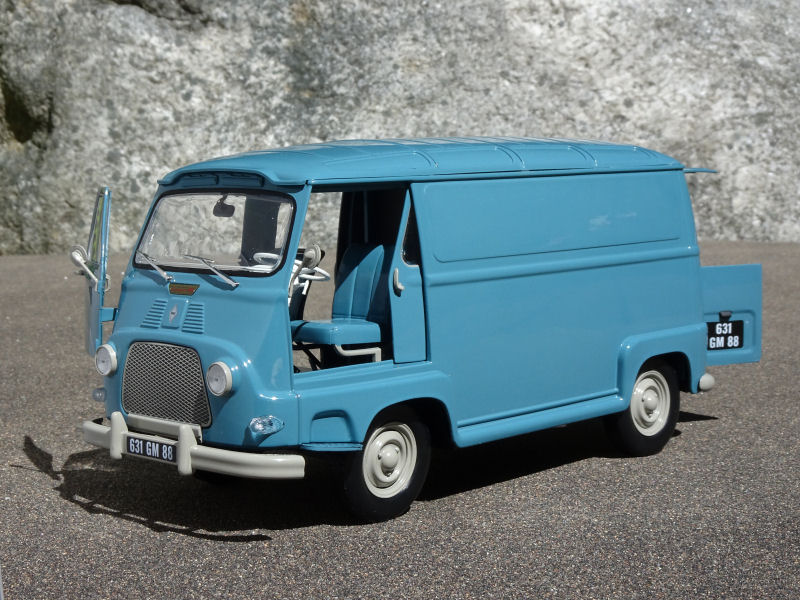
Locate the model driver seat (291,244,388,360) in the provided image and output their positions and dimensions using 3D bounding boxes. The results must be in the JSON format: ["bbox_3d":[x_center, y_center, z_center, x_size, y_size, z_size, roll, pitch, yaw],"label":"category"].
[{"bbox_3d":[-0.019,0.002,0.443,0.021,0.036,0.026,5,8,45],"label":"model driver seat"}]

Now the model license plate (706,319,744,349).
[{"bbox_3d":[0.119,0.013,0.541,0.016,0.010,0.001,-3,6,-23],"label":"model license plate"}]

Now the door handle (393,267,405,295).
[{"bbox_3d":[-0.001,-0.006,0.430,0.003,0.007,0.004,5,8,45],"label":"door handle"}]

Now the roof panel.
[{"bbox_3d":[0.009,-0.047,0.498,0.082,0.015,0.179,5,8,45],"label":"roof panel"}]

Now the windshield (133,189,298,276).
[{"bbox_3d":[-0.056,-0.020,0.436,0.070,0.026,0.005,5,-12,45],"label":"windshield"}]

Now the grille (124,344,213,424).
[{"bbox_3d":[-0.068,0.024,0.427,0.044,0.023,0.004,5,8,45],"label":"grille"}]

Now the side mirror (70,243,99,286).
[{"bbox_3d":[-0.100,-0.011,0.469,0.009,0.014,0.005,-2,6,-11],"label":"side mirror"}]

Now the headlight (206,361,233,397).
[{"bbox_3d":[-0.049,0.022,0.406,0.009,0.009,0.004,5,8,45],"label":"headlight"}]

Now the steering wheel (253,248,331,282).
[{"bbox_3d":[-0.031,-0.010,0.430,0.023,0.003,0.023,13,-8,2],"label":"steering wheel"}]

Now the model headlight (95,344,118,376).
[{"bbox_3d":[-0.088,0.019,0.445,0.009,0.009,0.004,5,8,45],"label":"model headlight"}]

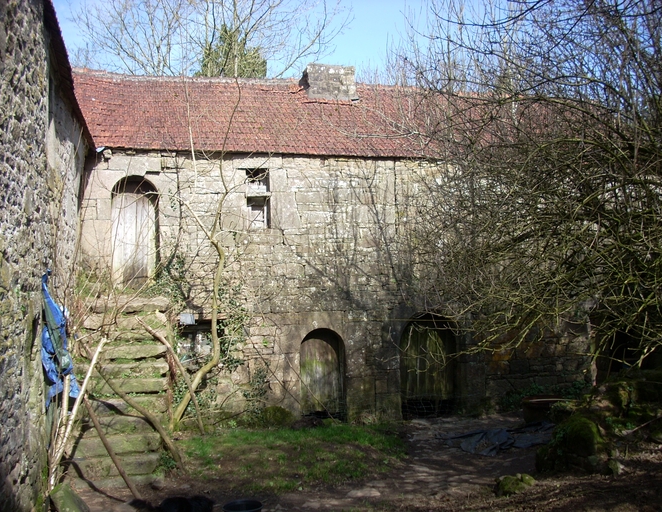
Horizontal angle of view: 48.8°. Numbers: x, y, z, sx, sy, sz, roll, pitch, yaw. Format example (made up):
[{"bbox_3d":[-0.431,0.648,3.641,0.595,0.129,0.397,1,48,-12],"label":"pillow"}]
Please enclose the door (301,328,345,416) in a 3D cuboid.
[{"bbox_3d":[-0.149,2.195,13.624,0.840,1.660,0.160,0,-3,-13],"label":"door"}]

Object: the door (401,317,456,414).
[{"bbox_3d":[1.895,2.156,14.097,1.100,1.930,0.160,0,-3,-13],"label":"door"}]

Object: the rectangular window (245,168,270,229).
[{"bbox_3d":[-1.356,-1.068,13.547,0.460,1.100,0.200,0,-3,-13],"label":"rectangular window"}]

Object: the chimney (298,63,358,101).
[{"bbox_3d":[-0.092,-3.756,16.400,1.070,0.790,1.000,0,-3,-13],"label":"chimney"}]

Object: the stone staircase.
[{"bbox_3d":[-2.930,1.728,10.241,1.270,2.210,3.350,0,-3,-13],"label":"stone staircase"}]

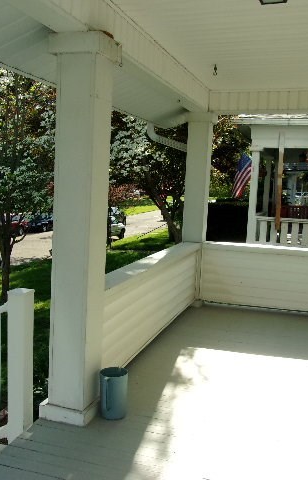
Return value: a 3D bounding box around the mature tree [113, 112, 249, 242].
[{"bbox_3d":[1.309,-3.981,27.069,7.800,8.400,7.600,4,6,18],"label":"mature tree"}]

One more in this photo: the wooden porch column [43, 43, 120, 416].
[{"bbox_3d":[-0.477,-0.052,3.188,0.310,2.400,0.310,4,6,18],"label":"wooden porch column"}]

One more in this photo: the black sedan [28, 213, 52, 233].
[{"bbox_3d":[-9.010,-1.569,41.639,1.800,1.500,4.600,4,6,18],"label":"black sedan"}]

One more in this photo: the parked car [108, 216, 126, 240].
[{"bbox_3d":[-3.605,-0.866,36.464,1.820,1.650,4.600,4,6,18],"label":"parked car"}]

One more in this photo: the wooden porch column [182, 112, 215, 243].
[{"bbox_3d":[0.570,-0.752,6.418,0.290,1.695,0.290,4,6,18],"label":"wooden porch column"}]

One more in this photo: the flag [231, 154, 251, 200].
[{"bbox_3d":[2.253,-1.680,13.000,0.650,1.220,0.250,4,6,18],"label":"flag"}]

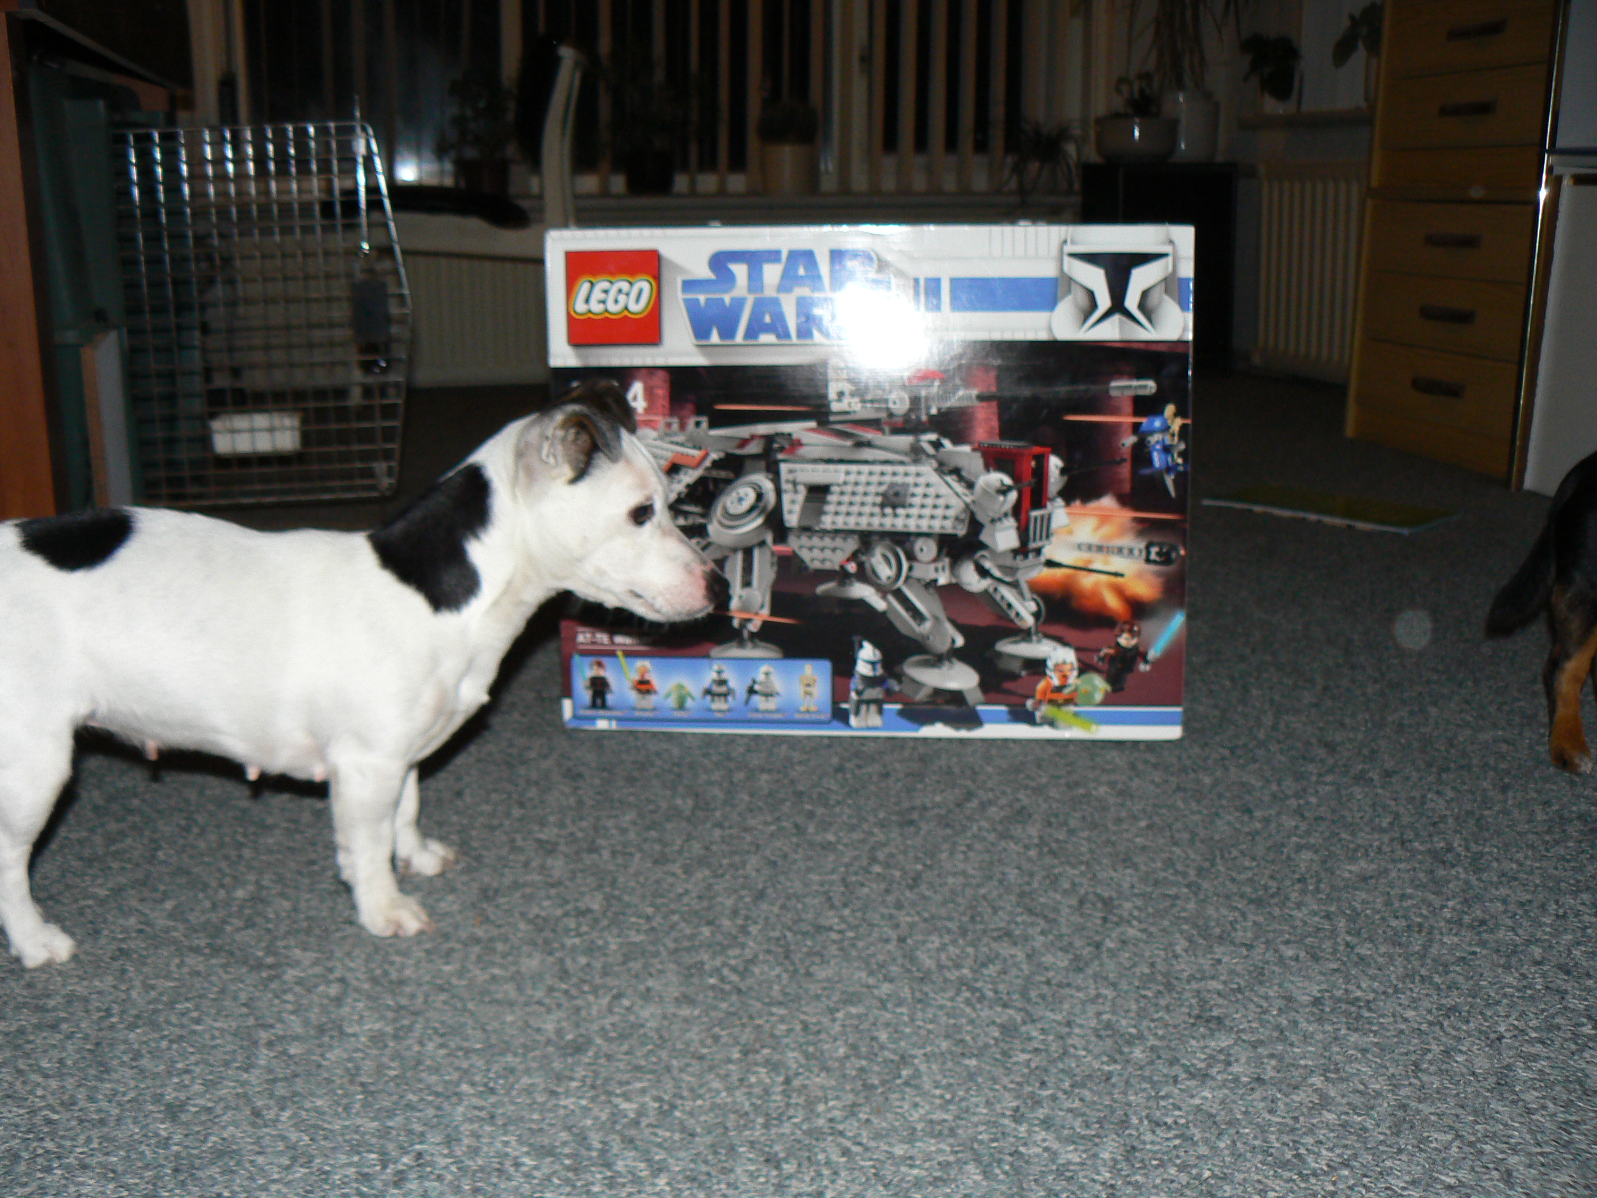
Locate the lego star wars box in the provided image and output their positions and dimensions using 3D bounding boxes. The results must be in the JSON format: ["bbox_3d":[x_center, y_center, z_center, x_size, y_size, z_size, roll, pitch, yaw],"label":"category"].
[{"bbox_3d":[0.055,-0.091,1.292,0.480,0.380,0.086,0,11,5],"label":"lego star wars box"}]

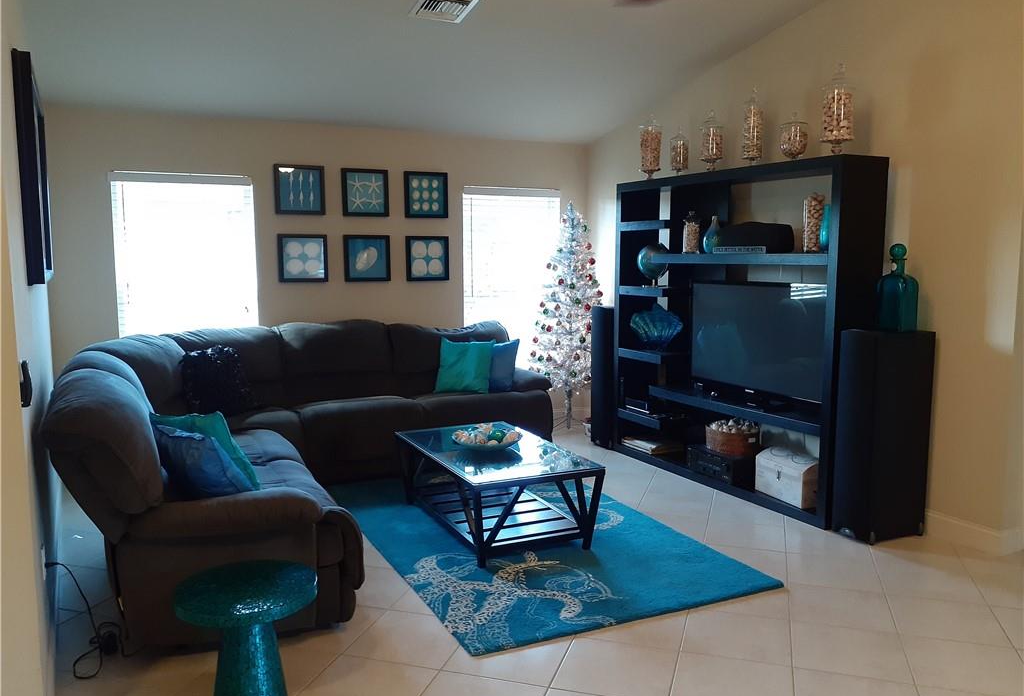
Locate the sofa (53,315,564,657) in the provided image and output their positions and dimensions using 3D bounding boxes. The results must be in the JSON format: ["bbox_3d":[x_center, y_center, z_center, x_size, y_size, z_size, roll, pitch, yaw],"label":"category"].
[{"bbox_3d":[-0.850,0.440,4.814,3.250,1.040,3.000,-4,7,-27],"label":"sofa"}]

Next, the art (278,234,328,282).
[{"bbox_3d":[-1.592,-0.682,6.091,0.366,0.362,0.030,-4,7,-27],"label":"art"}]

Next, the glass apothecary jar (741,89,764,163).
[{"bbox_3d":[1.502,-1.369,5.004,0.148,0.512,0.148,0,7,0],"label":"glass apothecary jar"}]

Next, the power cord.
[{"bbox_3d":[-1.539,0.959,2.932,0.276,0.384,0.296,-3,7,-27],"label":"power cord"}]

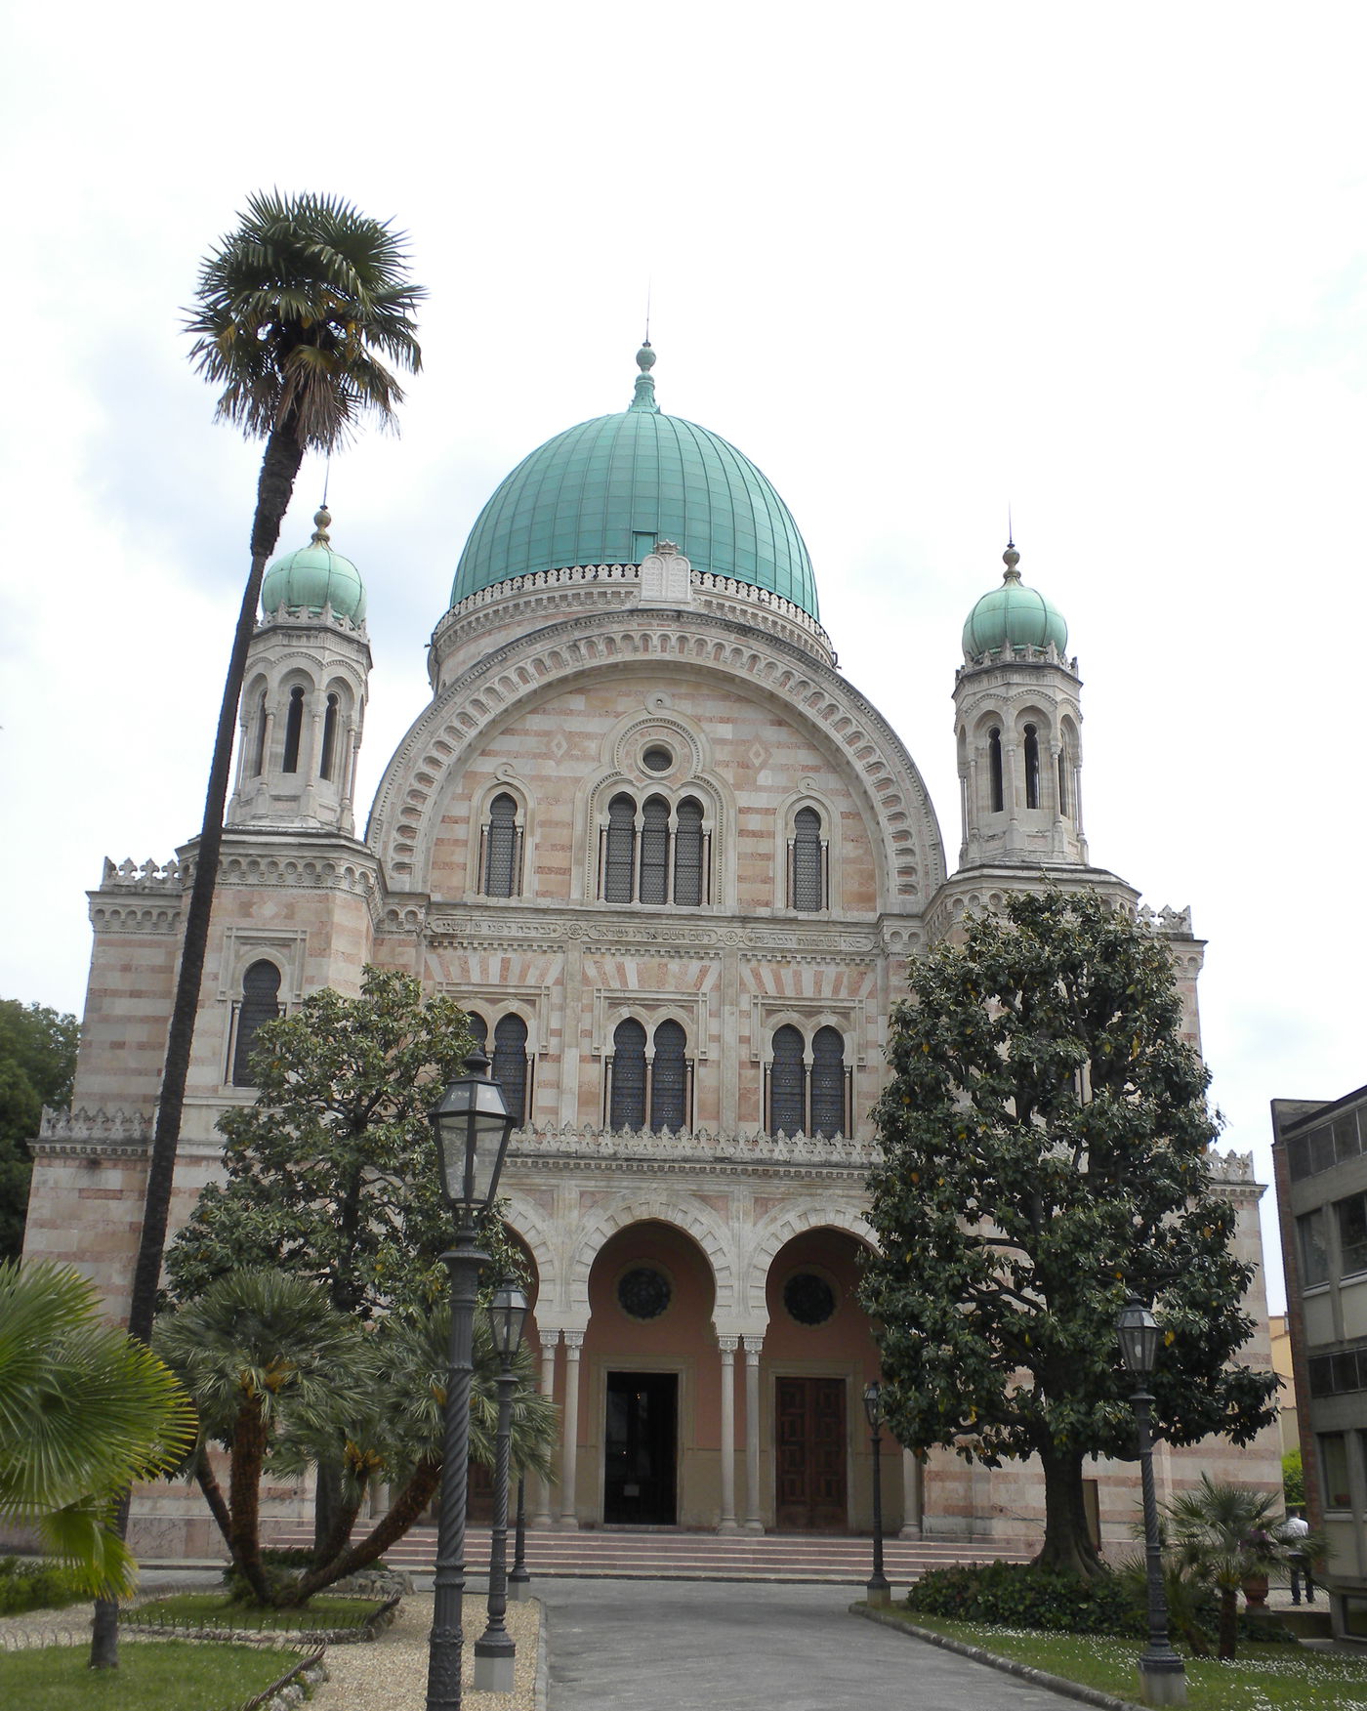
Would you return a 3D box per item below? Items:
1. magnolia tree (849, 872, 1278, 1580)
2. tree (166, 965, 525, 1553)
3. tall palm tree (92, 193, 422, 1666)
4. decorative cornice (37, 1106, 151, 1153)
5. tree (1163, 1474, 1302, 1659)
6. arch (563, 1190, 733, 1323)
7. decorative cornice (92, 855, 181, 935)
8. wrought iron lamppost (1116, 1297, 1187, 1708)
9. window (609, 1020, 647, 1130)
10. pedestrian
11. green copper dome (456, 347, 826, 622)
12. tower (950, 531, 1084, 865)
[{"bbox_3d":[7.296,7.041,37.758,7.900,13.209,7.500,2,-20,-3],"label":"magnolia tree"},{"bbox_3d":[-6.565,8.000,39.511,7.100,11.763,6.800,2,-20,-3],"label":"tree"},{"bbox_3d":[-4.916,-0.168,21.026,3.000,16.425,3.000,2,-20,-3],"label":"tall palm tree"},{"bbox_3d":[-12.789,5.982,42.376,2.350,0.880,0.700,3,-18,-3],"label":"decorative cornice"},{"bbox_3d":[6.398,8.421,23.038,1.700,1.976,1.700,2,-20,-3],"label":"tree"},{"bbox_3d":[-0.734,8.746,42.437,3.650,2.740,0.600,3,-18,-3],"label":"arch"},{"bbox_3d":[-12.556,0.917,44.730,2.000,1.500,0.900,3,-18,-3],"label":"decorative cornice"},{"bbox_3d":[4.344,5.937,18.165,0.430,3.570,0.430,3,-18,-3],"label":"wrought iron lamppost"},{"bbox_3d":[-1.345,5.346,47.296,0.913,2.711,0.300,2,-20,-3],"label":"window"},{"bbox_3d":[11.547,13.143,36.553,0.520,1.650,0.340,-2,-18,11],"label":"pedestrian"},{"bbox_3d":[-1.585,-13.940,73.497,13.600,12.200,13.600,3,-18,-3],"label":"green copper dome"},{"bbox_3d":[8.544,-3.671,49.717,3.350,9.728,3.350,3,-18,-3],"label":"tower"}]

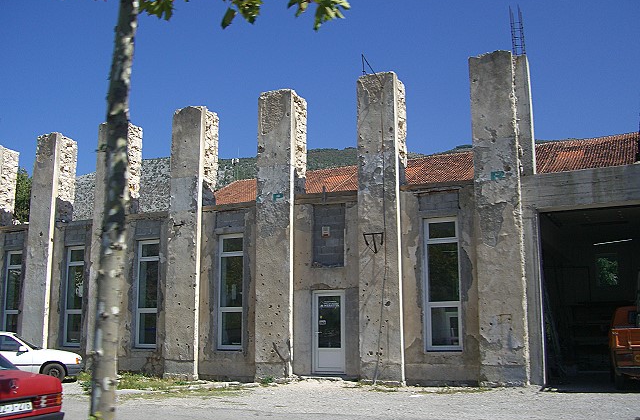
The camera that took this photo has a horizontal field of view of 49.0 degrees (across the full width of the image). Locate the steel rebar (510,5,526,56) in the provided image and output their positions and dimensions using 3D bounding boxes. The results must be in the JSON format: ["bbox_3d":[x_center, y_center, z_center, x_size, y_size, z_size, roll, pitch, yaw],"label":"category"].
[{"bbox_3d":[4.930,-4.387,17.515,0.238,1.328,0.443,-5,-11,25],"label":"steel rebar"}]

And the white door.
[{"bbox_3d":[0.234,3.195,18.383,0.961,2.140,0.092,-5,-11,28],"label":"white door"}]

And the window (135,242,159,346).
[{"bbox_3d":[-5.028,2.476,20.820,0.886,3.136,0.131,-5,-11,25],"label":"window"}]

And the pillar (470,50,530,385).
[{"bbox_3d":[4.352,0.101,16.817,1.096,7.900,0.862,-5,-11,28],"label":"pillar"}]

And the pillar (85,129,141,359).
[{"bbox_3d":[-6.349,1.133,21.866,1.099,7.700,0.820,-5,-11,25],"label":"pillar"}]

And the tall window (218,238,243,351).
[{"bbox_3d":[-2.495,2.319,20.009,0.939,3.262,0.092,-5,-11,28],"label":"tall window"}]

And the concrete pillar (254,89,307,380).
[{"bbox_3d":[-1.045,0.646,19.394,1.115,7.782,0.902,-5,-11,25],"label":"concrete pillar"}]

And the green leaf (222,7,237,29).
[{"bbox_3d":[-0.644,-1.369,5.000,0.100,0.155,0.060,-5,-11,25],"label":"green leaf"}]

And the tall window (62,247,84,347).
[{"bbox_3d":[-7.988,2.795,22.905,0.939,3.217,0.092,-5,-11,28],"label":"tall window"}]

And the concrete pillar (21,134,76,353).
[{"bbox_3d":[-9.211,1.403,23.963,1.096,8.023,0.893,-5,-11,28],"label":"concrete pillar"}]

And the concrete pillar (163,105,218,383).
[{"bbox_3d":[-3.815,0.888,21.118,1.096,8.023,0.878,-5,-11,28],"label":"concrete pillar"}]

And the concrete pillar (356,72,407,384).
[{"bbox_3d":[1.657,0.411,18.081,1.123,7.782,0.853,-5,-11,25],"label":"concrete pillar"}]

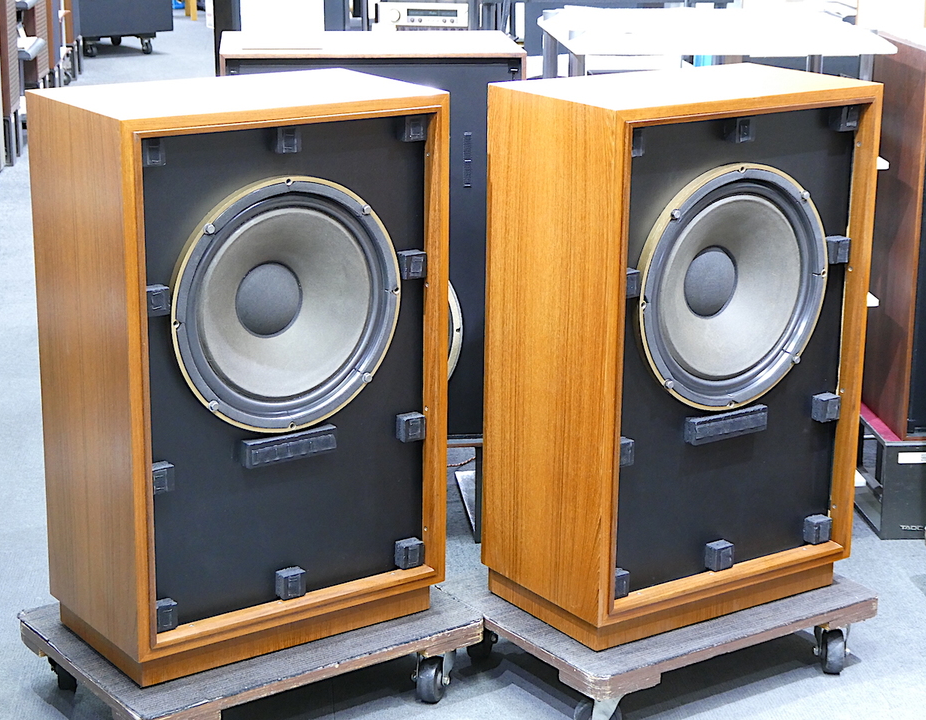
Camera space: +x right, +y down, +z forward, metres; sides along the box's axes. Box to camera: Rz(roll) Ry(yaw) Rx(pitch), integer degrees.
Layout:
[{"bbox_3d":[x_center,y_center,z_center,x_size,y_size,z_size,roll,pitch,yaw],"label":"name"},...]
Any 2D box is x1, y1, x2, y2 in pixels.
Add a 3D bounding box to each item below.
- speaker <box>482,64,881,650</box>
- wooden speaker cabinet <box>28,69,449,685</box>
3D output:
[{"bbox_3d":[0.349,-0.022,2.934,0.545,0.848,0.312,-10,19,-33],"label":"speaker"},{"bbox_3d":[-0.338,0.009,2.808,0.545,0.848,0.312,-11,20,-34],"label":"wooden speaker cabinet"}]

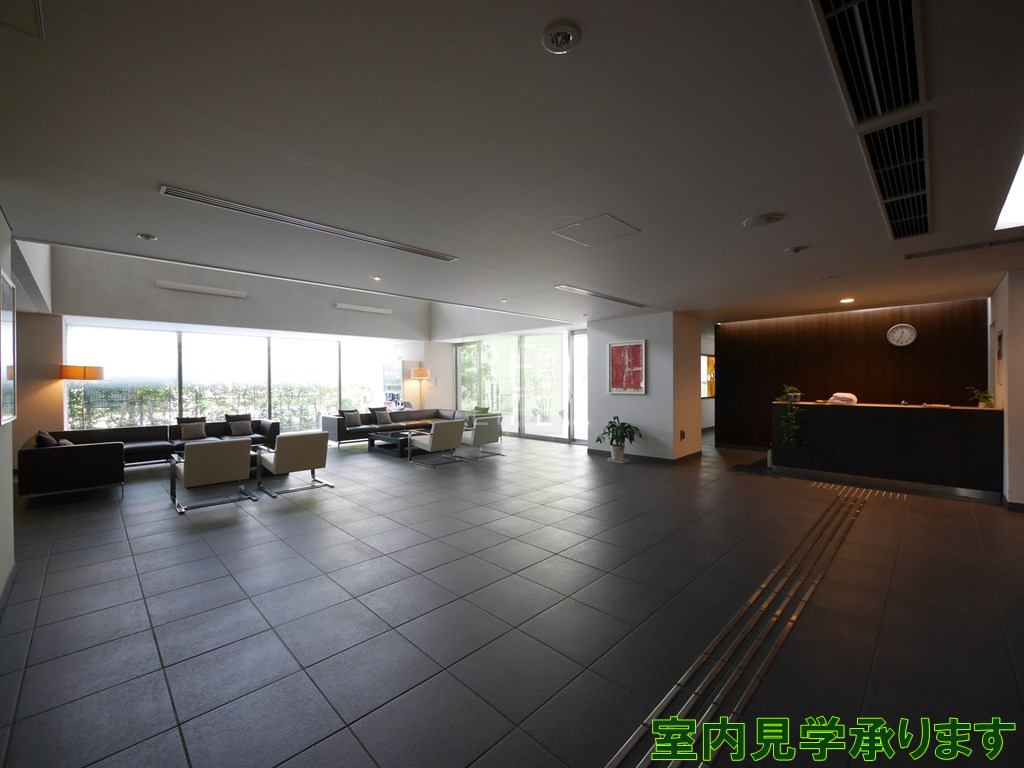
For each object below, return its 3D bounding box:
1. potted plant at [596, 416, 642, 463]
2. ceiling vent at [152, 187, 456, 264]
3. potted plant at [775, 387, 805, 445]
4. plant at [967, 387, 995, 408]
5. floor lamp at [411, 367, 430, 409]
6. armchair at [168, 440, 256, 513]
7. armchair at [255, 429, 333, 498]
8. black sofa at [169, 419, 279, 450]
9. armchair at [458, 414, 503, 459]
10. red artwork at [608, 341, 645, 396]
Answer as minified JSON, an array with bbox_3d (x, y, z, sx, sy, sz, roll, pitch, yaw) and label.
[{"bbox_3d":[1.812,0.915,7.006,0.680,0.760,0.680,0,0,0],"label":"potted plant"},{"bbox_3d":[-1.341,-1.186,3.258,0.160,0.035,2.155,-1,0,45],"label":"ceiling vent"},{"bbox_3d":[3.830,0.431,5.714,0.310,0.850,0.380,-1,0,45],"label":"potted plant"},{"bbox_3d":[5.134,0.149,4.540,0.200,0.245,0.200,-1,0,45],"label":"plant"},{"bbox_3d":[-2.347,0.470,10.615,0.480,1.740,0.480,-1,0,45],"label":"floor lamp"},{"bbox_3d":[-3.388,0.965,4.720,0.760,0.705,0.680,-1,0,45],"label":"armchair"},{"bbox_3d":[-2.781,0.964,5.322,0.750,0.705,0.680,-1,0,45],"label":"armchair"},{"bbox_3d":[-4.944,1.010,7.140,0.840,0.660,1.470,-1,0,45],"label":"black sofa"},{"bbox_3d":[-0.603,0.959,7.606,0.750,0.710,0.680,-1,0,45],"label":"armchair"},{"bbox_3d":[2.007,-0.277,7.275,0.705,0.925,0.040,-1,0,45],"label":"red artwork"}]

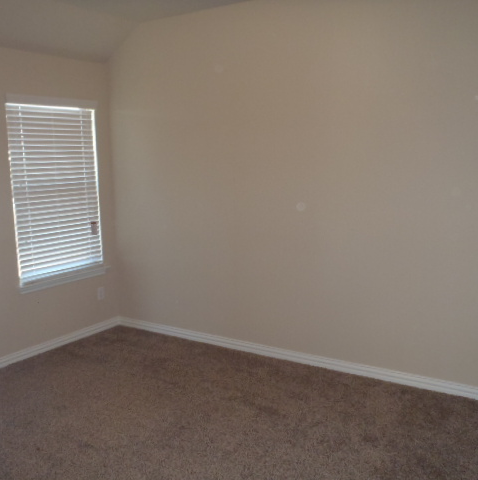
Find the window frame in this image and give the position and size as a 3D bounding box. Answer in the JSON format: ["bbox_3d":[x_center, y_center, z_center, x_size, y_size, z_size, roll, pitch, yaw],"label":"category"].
[{"bbox_3d":[-1.492,-0.407,4.318,0.060,1.463,0.866,5,10,32],"label":"window frame"}]

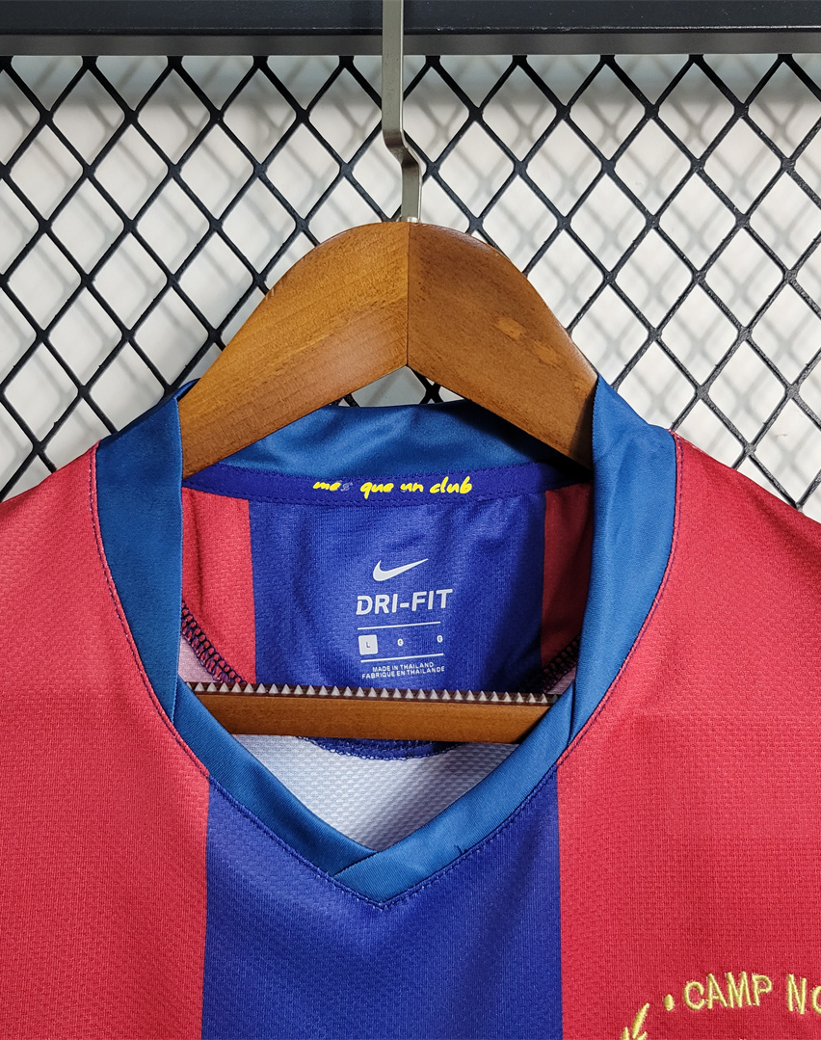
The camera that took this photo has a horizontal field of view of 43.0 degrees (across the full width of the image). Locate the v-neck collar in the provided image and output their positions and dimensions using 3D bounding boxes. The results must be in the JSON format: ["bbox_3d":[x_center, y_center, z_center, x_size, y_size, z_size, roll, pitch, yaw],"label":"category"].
[{"bbox_3d":[-0.009,0.035,0.345,0.193,0.168,0.075,0,-4,5],"label":"v-neck collar"}]

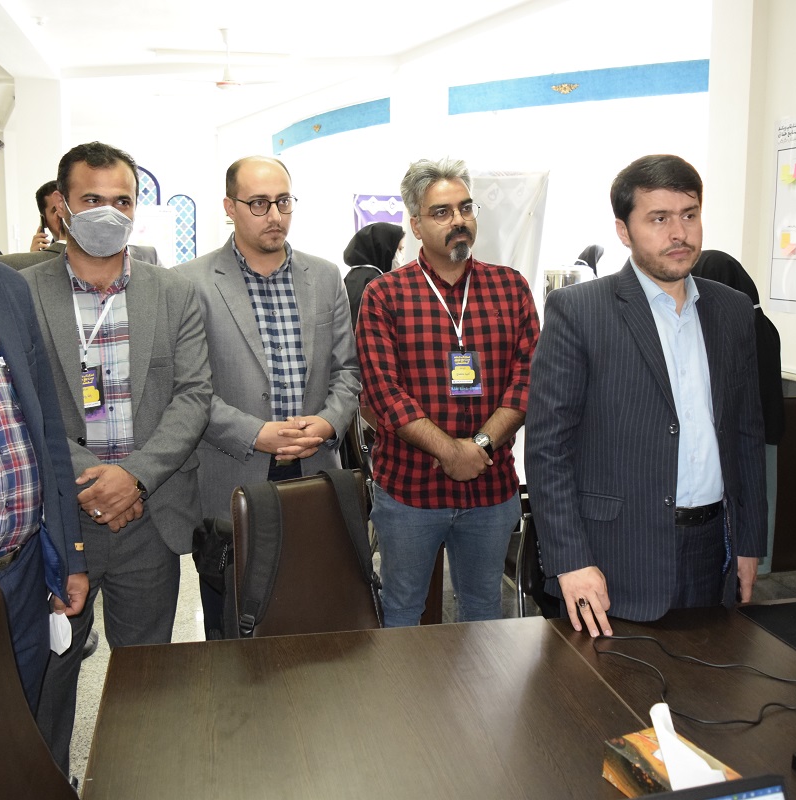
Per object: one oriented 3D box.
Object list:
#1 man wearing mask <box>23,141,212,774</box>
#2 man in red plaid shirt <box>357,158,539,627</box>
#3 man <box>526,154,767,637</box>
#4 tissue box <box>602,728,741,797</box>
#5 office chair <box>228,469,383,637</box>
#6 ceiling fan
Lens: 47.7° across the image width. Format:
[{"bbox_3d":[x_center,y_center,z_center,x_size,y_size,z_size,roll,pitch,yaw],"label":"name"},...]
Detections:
[{"bbox_3d":[-0.692,0.271,2.212,0.510,1.750,0.420,-3,10,-20],"label":"man wearing mask"},{"bbox_3d":[0.129,0.253,2.381,0.490,1.740,0.360,-2,9,-12],"label":"man in red plaid shirt"},{"bbox_3d":[0.518,0.333,1.998,0.520,1.710,0.400,-3,10,-20],"label":"man"},{"bbox_3d":[0.394,0.533,1.246,0.112,0.054,0.195,-4,10,-25],"label":"tissue box"},{"bbox_3d":[-0.121,0.705,2.057,0.480,0.950,0.580,-4,10,-27],"label":"office chair"},{"bbox_3d":[-1.695,-3.415,9.000,1.350,0.580,1.300,0,9,0],"label":"ceiling fan"}]

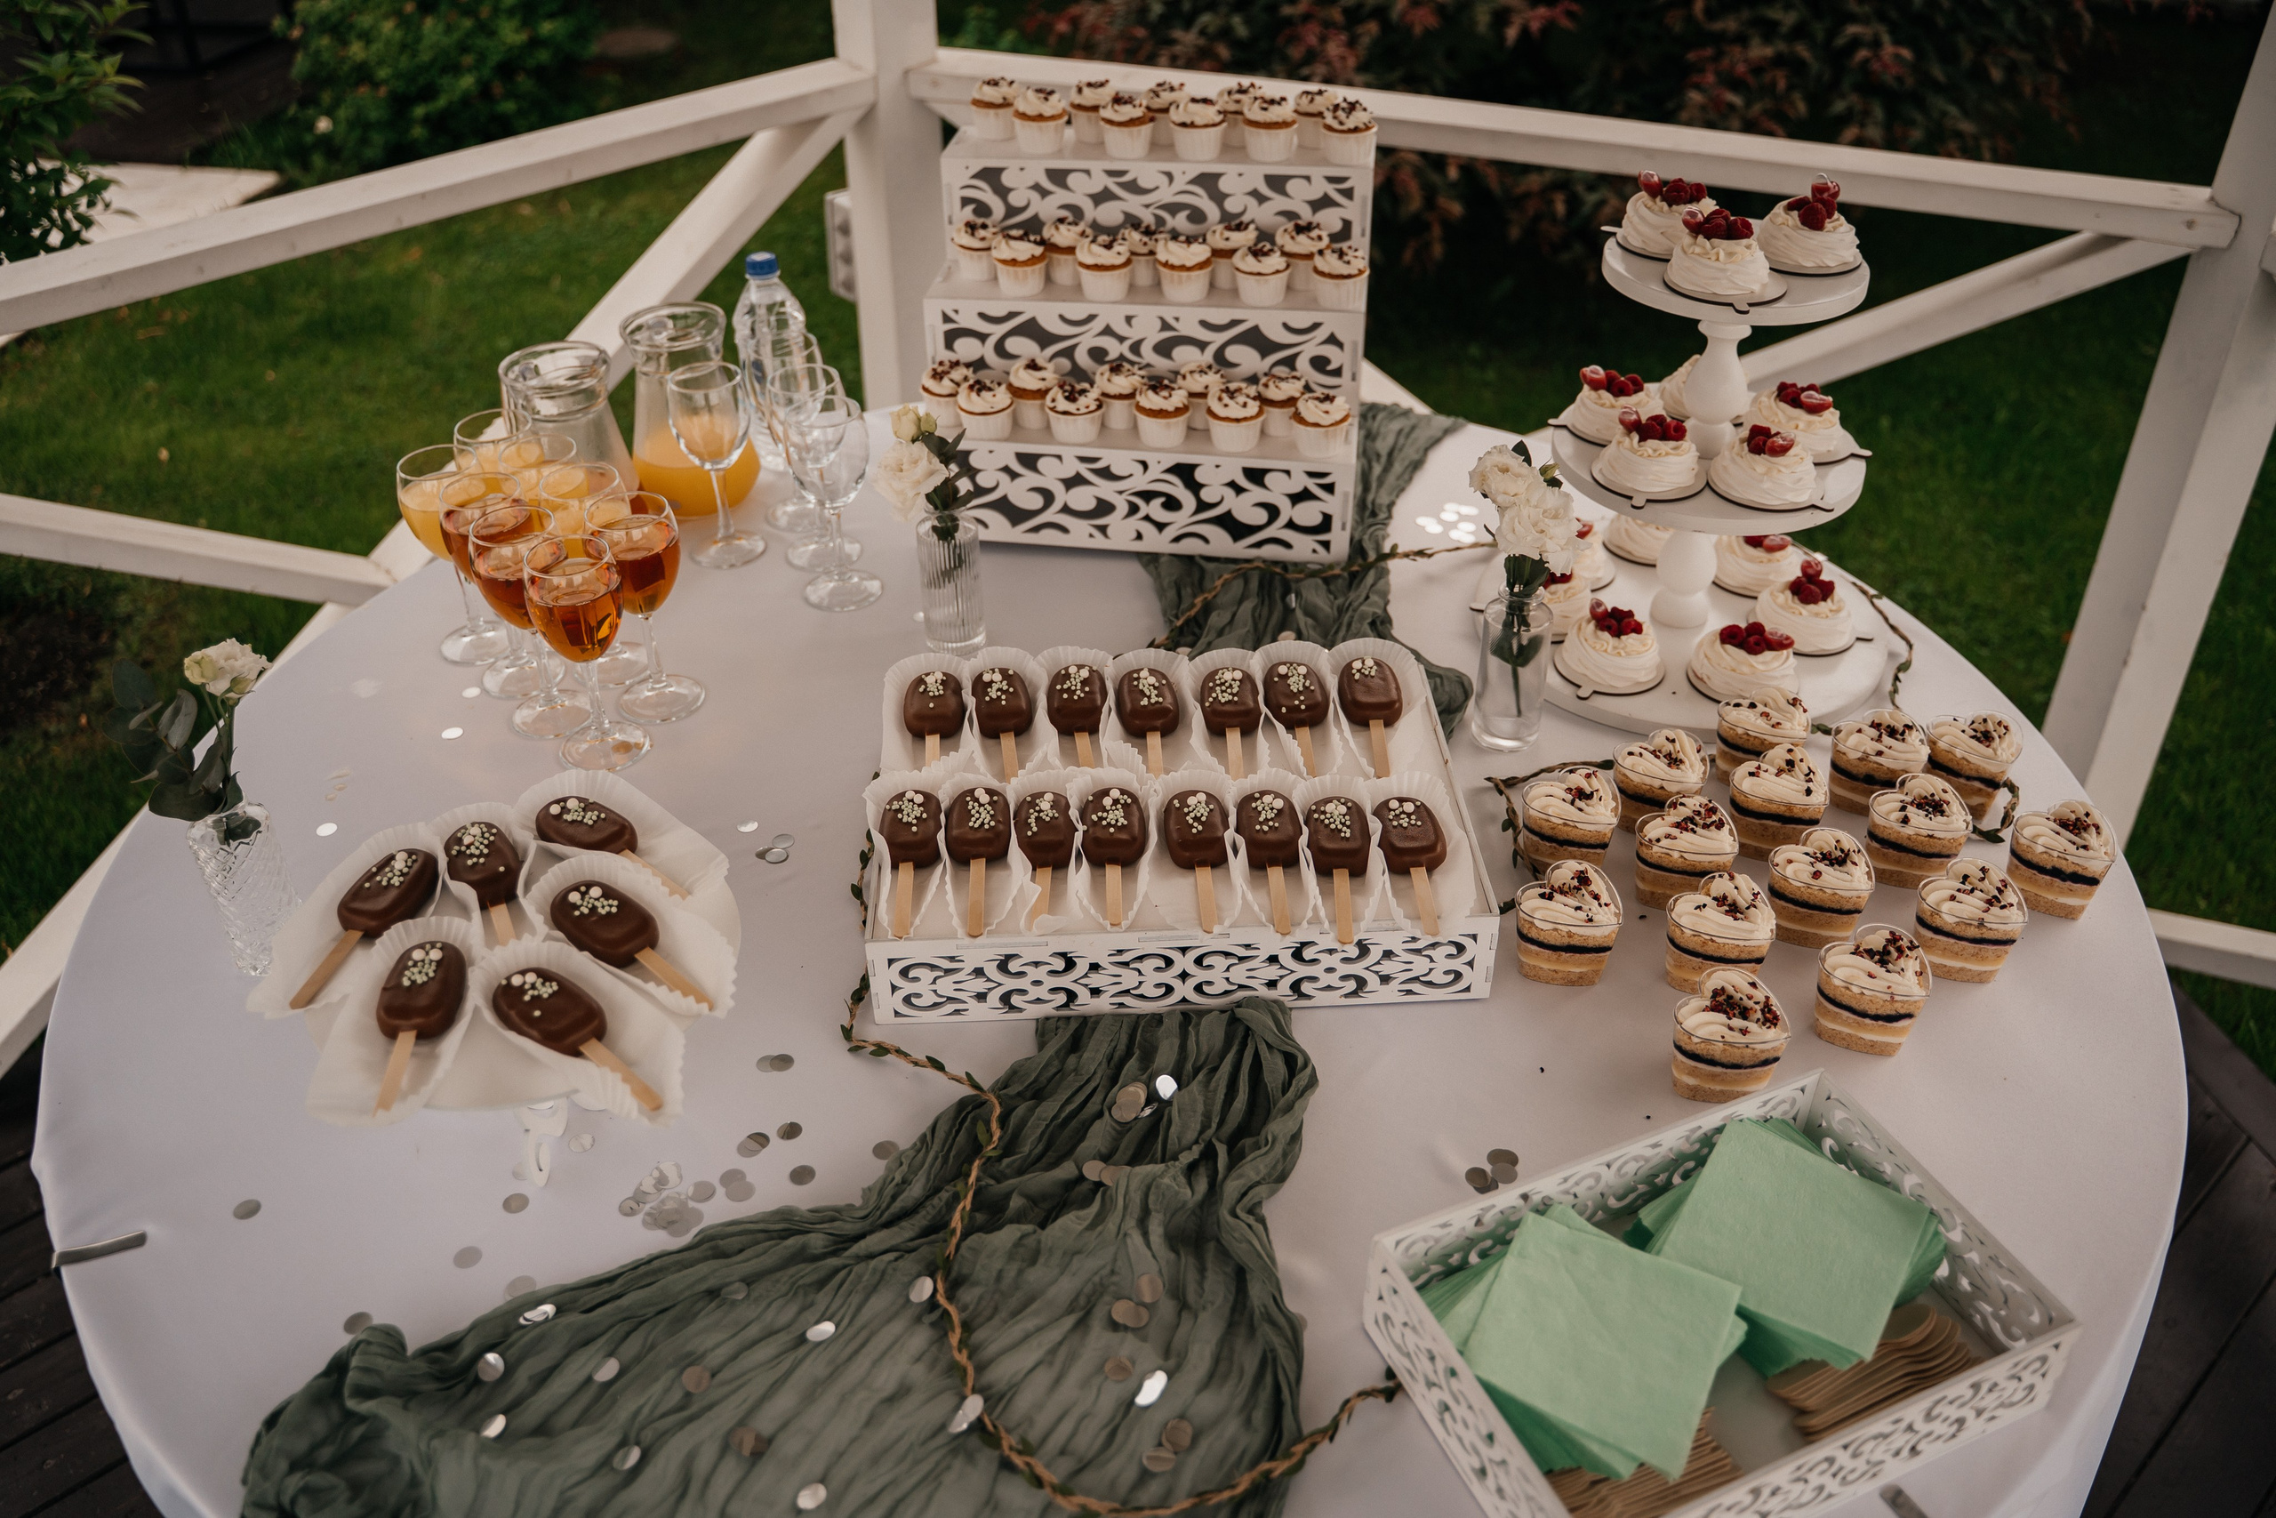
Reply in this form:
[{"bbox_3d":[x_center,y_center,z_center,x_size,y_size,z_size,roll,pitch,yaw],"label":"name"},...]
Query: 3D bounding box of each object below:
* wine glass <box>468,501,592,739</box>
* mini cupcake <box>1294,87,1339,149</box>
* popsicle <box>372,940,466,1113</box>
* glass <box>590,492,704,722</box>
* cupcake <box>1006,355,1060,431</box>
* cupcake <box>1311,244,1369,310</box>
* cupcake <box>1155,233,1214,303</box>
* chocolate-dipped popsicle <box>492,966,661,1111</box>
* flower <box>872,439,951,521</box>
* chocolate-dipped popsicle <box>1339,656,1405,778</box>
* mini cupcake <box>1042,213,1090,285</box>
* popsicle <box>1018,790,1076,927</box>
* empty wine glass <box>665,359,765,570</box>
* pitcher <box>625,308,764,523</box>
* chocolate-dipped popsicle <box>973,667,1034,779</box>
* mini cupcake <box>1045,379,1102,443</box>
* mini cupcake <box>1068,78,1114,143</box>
[{"bbox_3d":[-0.479,-0.107,1.404,0.075,0.174,0.075,-1,36,0],"label":"wine glass"},{"bbox_3d":[0.174,-0.609,1.679,0.052,0.054,0.052,4,36,7],"label":"mini cupcake"},{"bbox_3d":[-0.417,0.157,1.020,0.044,0.022,0.146,-3,35,-3],"label":"popsicle"},{"bbox_3d":[-0.392,-0.120,1.411,0.074,0.172,0.074,0,35,0],"label":"glass"},{"bbox_3d":[-0.099,-0.353,1.692,0.051,0.061,0.051,0,35,0],"label":"cupcake"},{"bbox_3d":[0.187,-0.445,1.627,0.052,0.054,0.052,4,36,7],"label":"cupcake"},{"bbox_3d":[0.044,-0.459,1.652,0.052,0.054,0.052,4,36,7],"label":"cupcake"},{"bbox_3d":[-0.323,0.163,1.031,0.150,0.020,0.044,28,44,35],"label":"chocolate-dipped popsicle"},{"bbox_3d":[-0.187,-0.229,1.452,0.064,0.062,0.058,10,37,16],"label":"flower"},{"bbox_3d":[0.174,-0.032,1.313,0.044,0.020,0.150,2,34,3],"label":"chocolate-dipped popsicle"},{"bbox_3d":[-0.071,-0.517,1.794,0.054,0.057,0.054,0,35,0],"label":"mini cupcake"},{"bbox_3d":[-0.067,0.067,1.217,0.046,0.023,0.143,0,36,1],"label":"popsicle"},{"bbox_3d":[-0.395,-0.272,1.659,0.075,0.174,0.075,0,35,0],"label":"empty wine glass"},{"bbox_3d":[-0.456,-0.355,1.774,0.132,0.195,0.150,-25,42,-29],"label":"pitcher"},{"bbox_3d":[-0.102,-0.029,1.370,0.046,0.020,0.155,-5,35,-6],"label":"chocolate-dipped popsicle"},{"bbox_3d":[-0.058,-0.322,1.636,0.053,0.051,0.053,-1,35,1],"label":"mini cupcake"},{"bbox_3d":[-0.047,-0.649,1.771,0.049,0.058,0.049,0,35,0],"label":"mini cupcake"}]

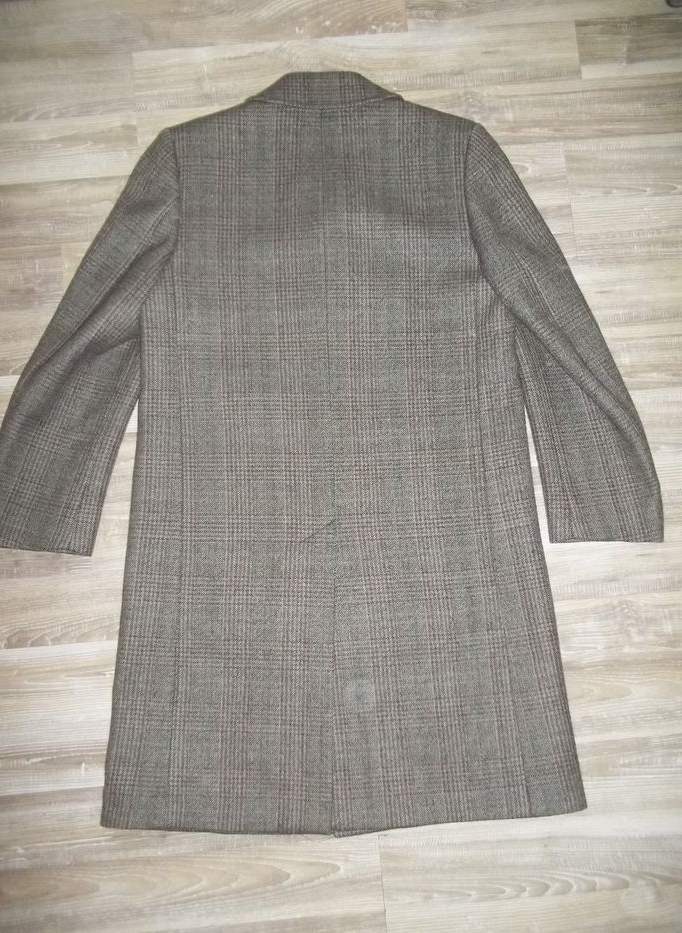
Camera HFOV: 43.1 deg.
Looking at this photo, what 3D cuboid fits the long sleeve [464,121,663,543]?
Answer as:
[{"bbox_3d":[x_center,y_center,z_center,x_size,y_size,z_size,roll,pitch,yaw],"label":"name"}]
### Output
[{"bbox_3d":[0.303,-0.197,1.227,0.180,0.055,0.659,-14,83,-2],"label":"long sleeve"}]

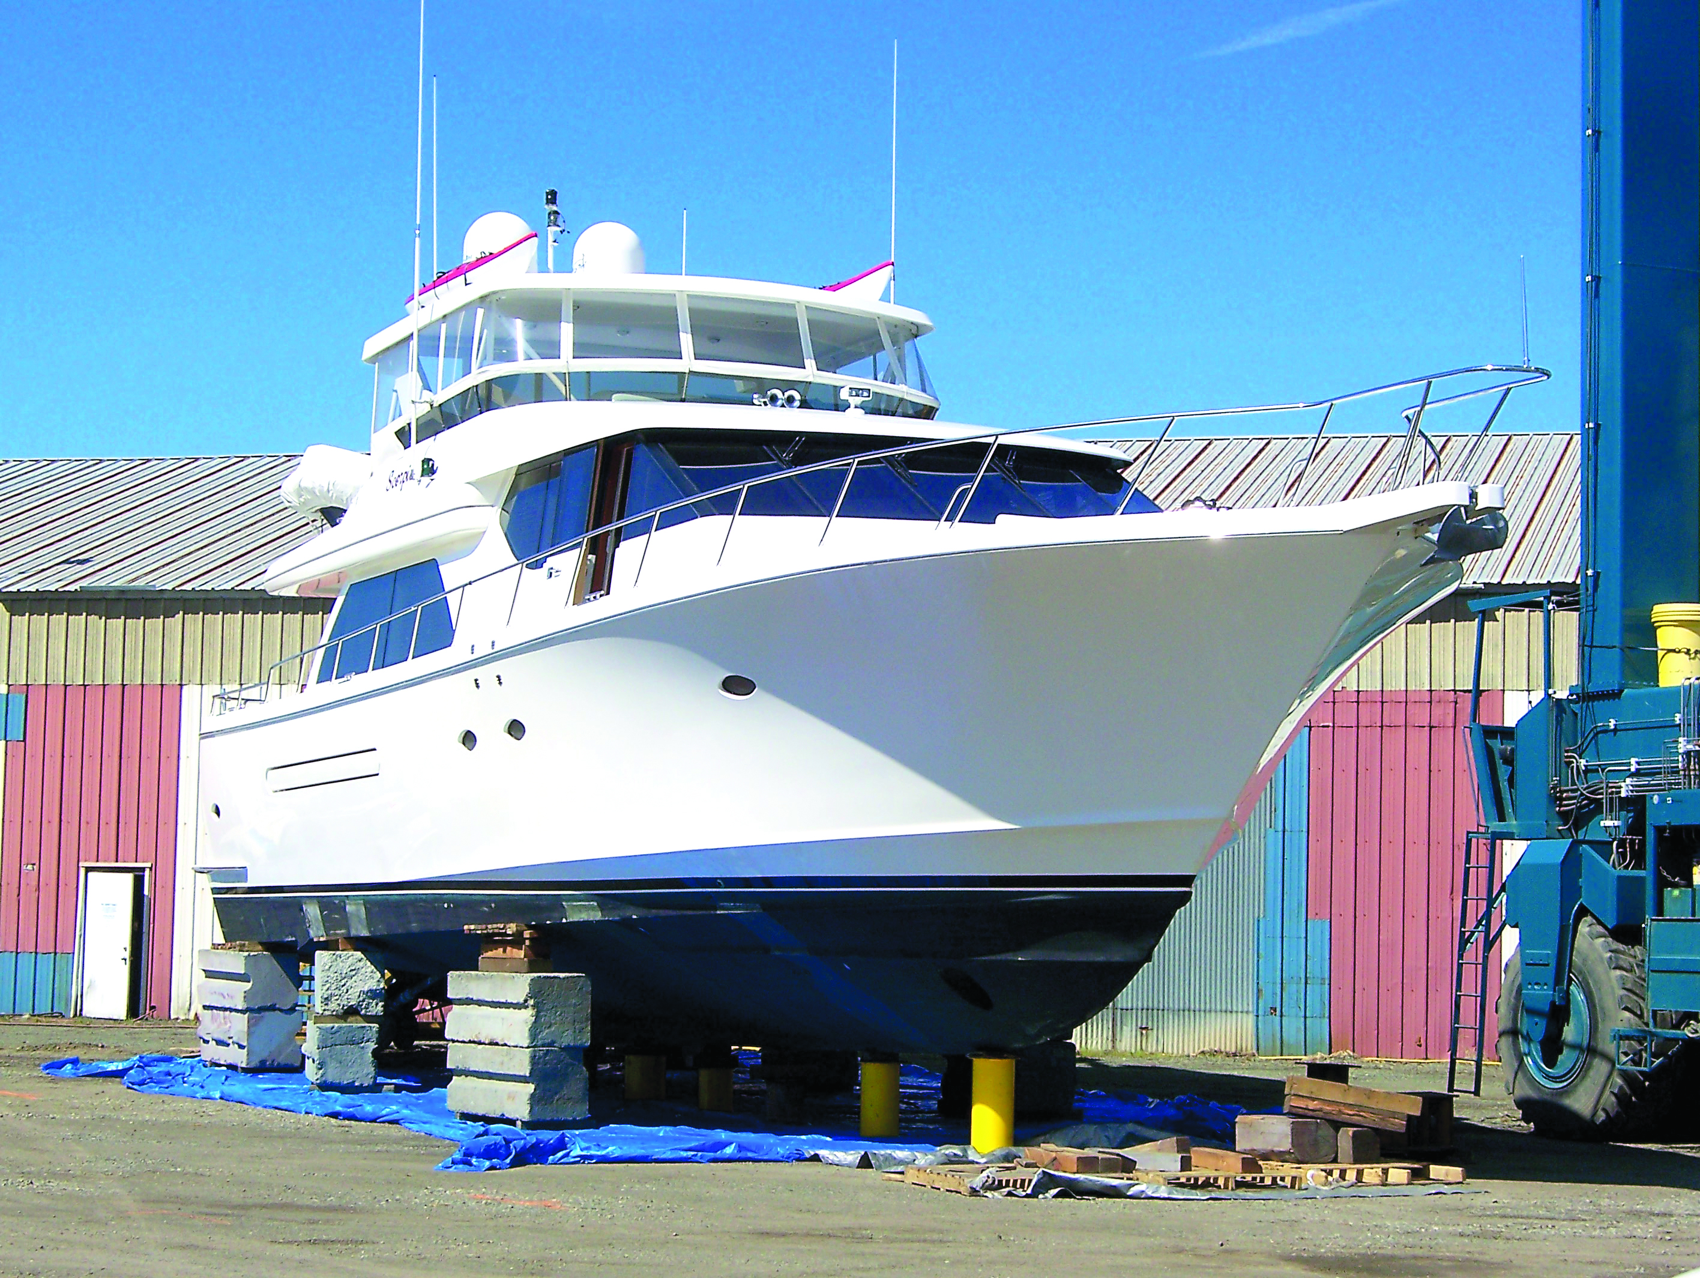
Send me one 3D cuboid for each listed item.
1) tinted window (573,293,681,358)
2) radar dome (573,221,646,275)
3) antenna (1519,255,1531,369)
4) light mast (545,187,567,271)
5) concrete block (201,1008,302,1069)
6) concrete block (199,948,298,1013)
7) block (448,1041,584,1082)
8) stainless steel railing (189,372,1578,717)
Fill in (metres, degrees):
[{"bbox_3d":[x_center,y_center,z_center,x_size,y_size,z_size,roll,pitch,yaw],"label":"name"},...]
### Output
[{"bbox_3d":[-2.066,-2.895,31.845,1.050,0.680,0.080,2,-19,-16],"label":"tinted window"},{"bbox_3d":[-2.542,-4.065,36.381,0.750,0.700,0.750,1,-4,0],"label":"radar dome"},{"bbox_3d":[4.097,-1.981,20.837,0.030,0.694,0.030,0,-5,-25],"label":"antenna"},{"bbox_3d":[-3.134,-4.292,36.397,0.200,0.920,0.170,3,-4,-25],"label":"light mast"},{"bbox_3d":[-6.662,4.386,38.058,0.640,0.610,1.200,4,-5,-36],"label":"concrete block"},{"bbox_3d":[-6.649,3.778,38.101,0.640,0.610,1.200,4,-5,-36],"label":"concrete block"},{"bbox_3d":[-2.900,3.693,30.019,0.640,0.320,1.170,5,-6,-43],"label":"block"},{"bbox_3d":[-0.386,-0.335,30.583,5.000,1.400,21.835,3,-4,-25],"label":"stainless steel railing"}]

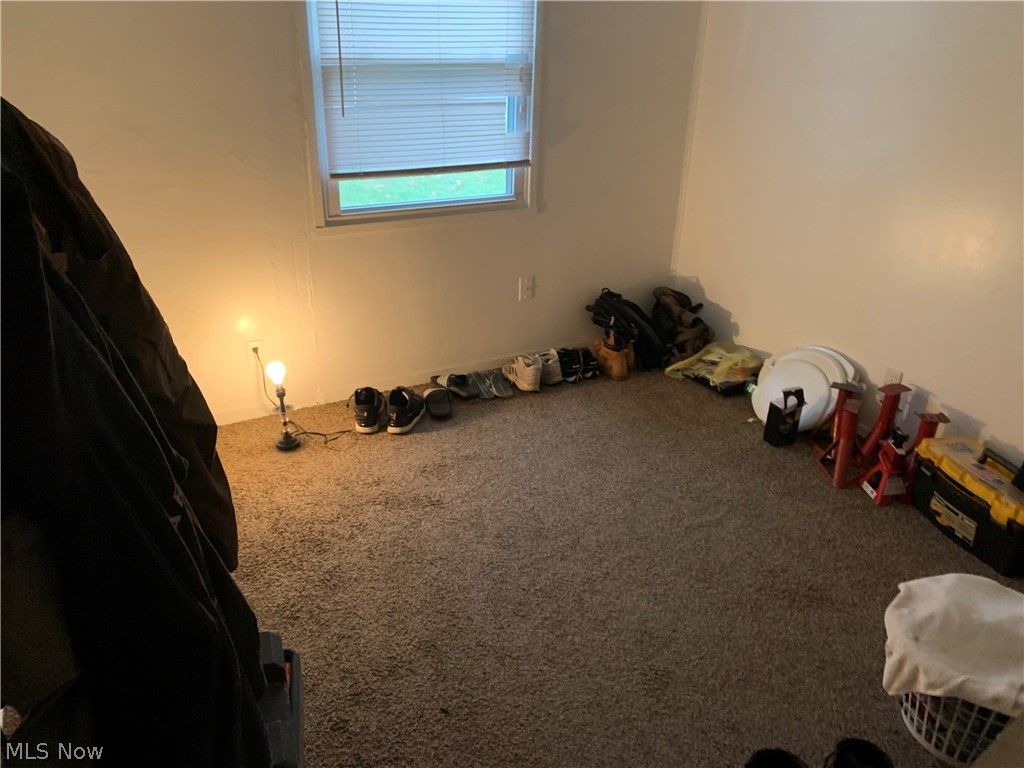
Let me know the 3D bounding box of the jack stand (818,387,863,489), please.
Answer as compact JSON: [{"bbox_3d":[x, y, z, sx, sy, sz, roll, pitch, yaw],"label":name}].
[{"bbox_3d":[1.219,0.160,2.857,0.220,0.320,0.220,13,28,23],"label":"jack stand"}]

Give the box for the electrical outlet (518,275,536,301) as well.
[{"bbox_3d":[0.072,-0.438,3.549,0.073,0.115,0.016,-12,29,-27],"label":"electrical outlet"}]

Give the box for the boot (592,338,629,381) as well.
[{"bbox_3d":[0.440,-0.156,3.716,0.110,0.170,0.300,-9,27,-21],"label":"boot"}]

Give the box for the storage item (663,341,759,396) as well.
[{"bbox_3d":[0.971,-0.075,3.551,0.290,0.135,0.350,-12,29,-27],"label":"storage item"}]

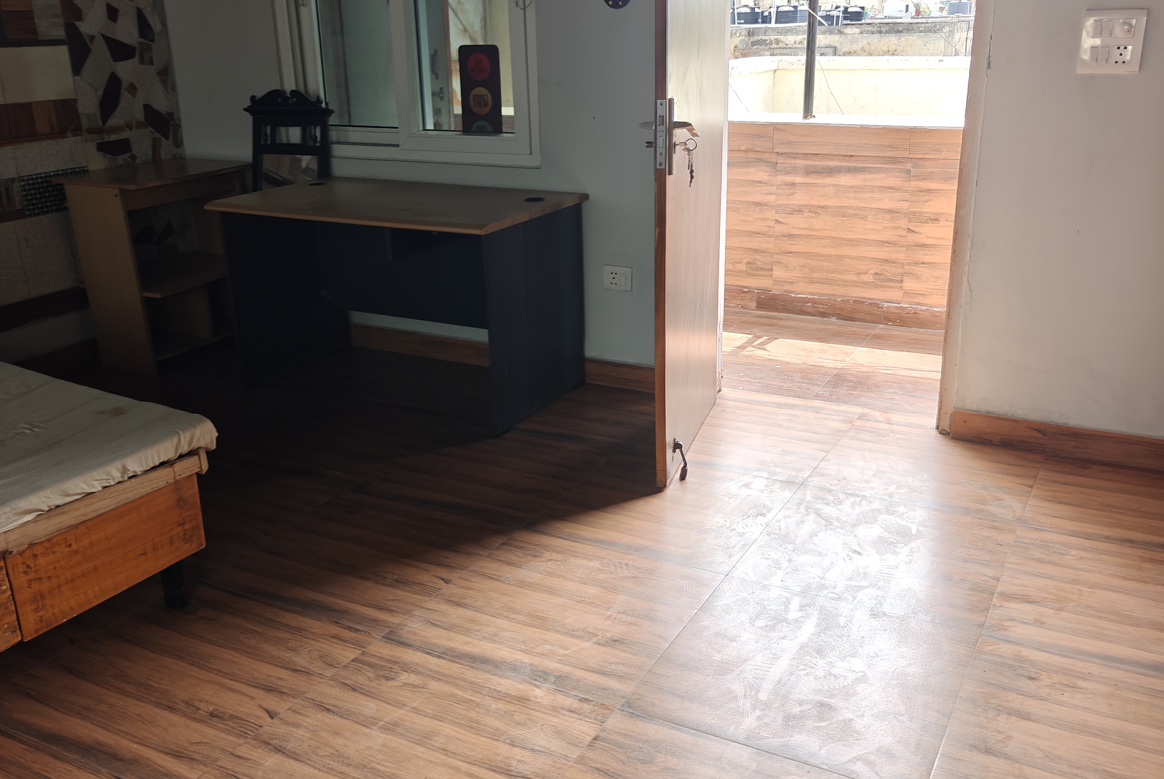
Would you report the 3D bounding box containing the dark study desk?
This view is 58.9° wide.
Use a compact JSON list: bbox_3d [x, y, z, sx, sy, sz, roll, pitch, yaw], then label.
[{"bbox_3d":[-0.678,-0.349,3.914,1.268,0.724,0.680,9,22,28],"label":"dark study desk"}]

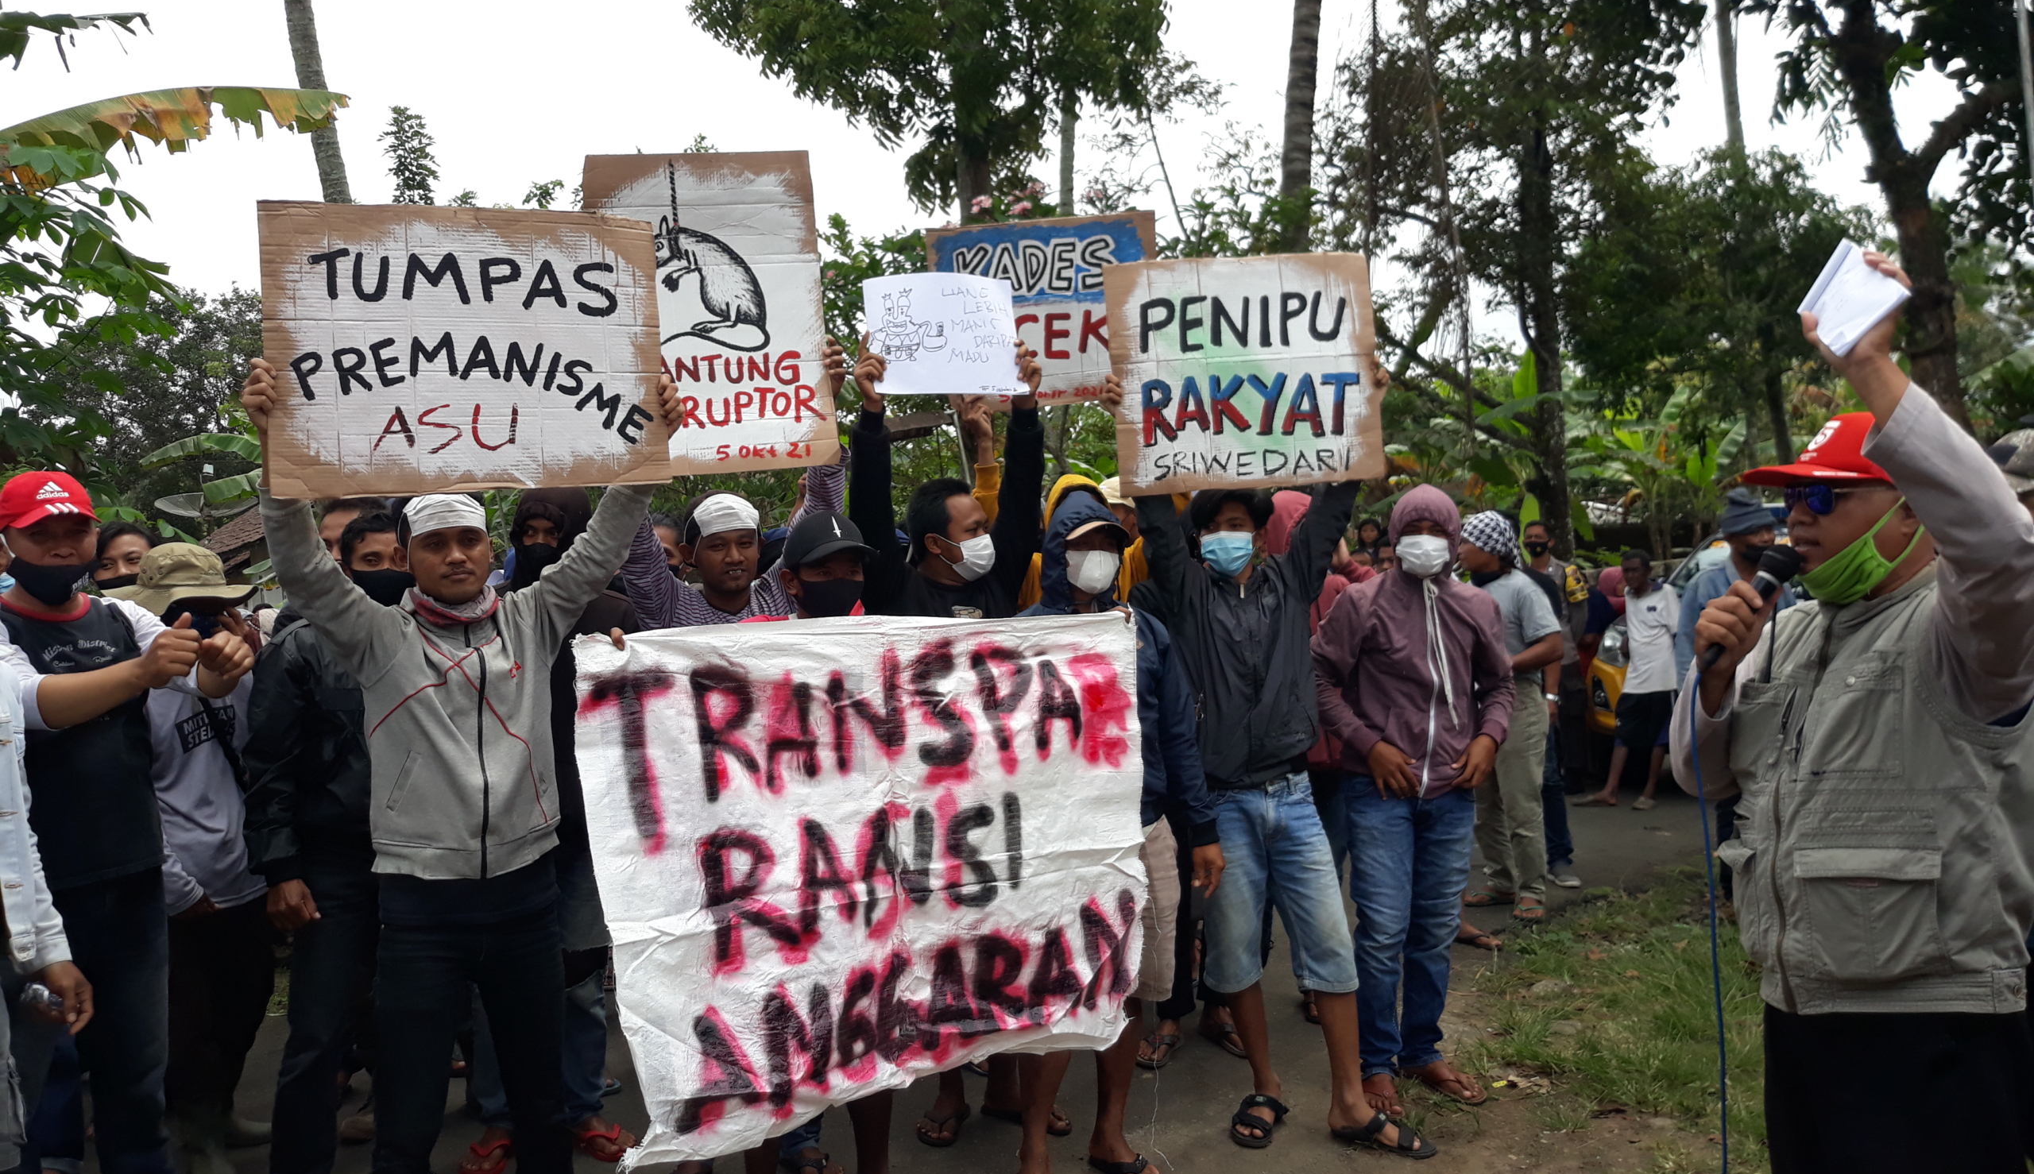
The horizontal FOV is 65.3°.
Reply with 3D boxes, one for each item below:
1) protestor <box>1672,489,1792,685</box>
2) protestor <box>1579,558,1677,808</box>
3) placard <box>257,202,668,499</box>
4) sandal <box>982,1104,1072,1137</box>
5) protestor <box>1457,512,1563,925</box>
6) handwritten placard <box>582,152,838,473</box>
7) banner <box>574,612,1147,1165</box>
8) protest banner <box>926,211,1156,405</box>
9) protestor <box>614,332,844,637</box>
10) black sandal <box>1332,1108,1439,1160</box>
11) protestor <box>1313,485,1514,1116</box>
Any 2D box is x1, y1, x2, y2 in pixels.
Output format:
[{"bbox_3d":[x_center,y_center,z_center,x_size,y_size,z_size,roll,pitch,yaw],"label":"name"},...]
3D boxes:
[{"bbox_3d":[2.901,0.494,6.400,0.540,1.710,0.380,-1,1,-23],"label":"protestor"},{"bbox_3d":[3.707,0.504,9.600,0.500,1.570,0.450,0,1,23],"label":"protestor"},{"bbox_3d":[-1.050,-0.455,3.060,0.740,0.540,0.030,-4,0,-27],"label":"placard"},{"bbox_3d":[0.027,1.383,4.180,0.265,0.060,0.105,0,1,38],"label":"sandal"},{"bbox_3d":[2.053,0.519,6.600,0.500,1.670,0.420,0,1,41],"label":"protestor"},{"bbox_3d":[-0.735,-0.650,3.720,0.560,0.770,0.030,-3,-7,-8],"label":"handwritten placard"},{"bbox_3d":[-0.260,0.570,3.270,1.200,1.020,0.140,-3,4,-25],"label":"banner"},{"bbox_3d":[0.087,-0.760,4.450,0.650,0.550,0.020,-4,3,-10],"label":"protest banner"},{"bbox_3d":[-0.696,0.415,3.767,0.600,1.980,0.450,-1,2,-16],"label":"protestor"},{"bbox_3d":[0.925,1.358,3.998,0.275,0.085,0.105,1,2,31],"label":"black sandal"},{"bbox_3d":[1.087,0.560,4.352,0.520,1.650,0.360,0,2,-8],"label":"protestor"}]

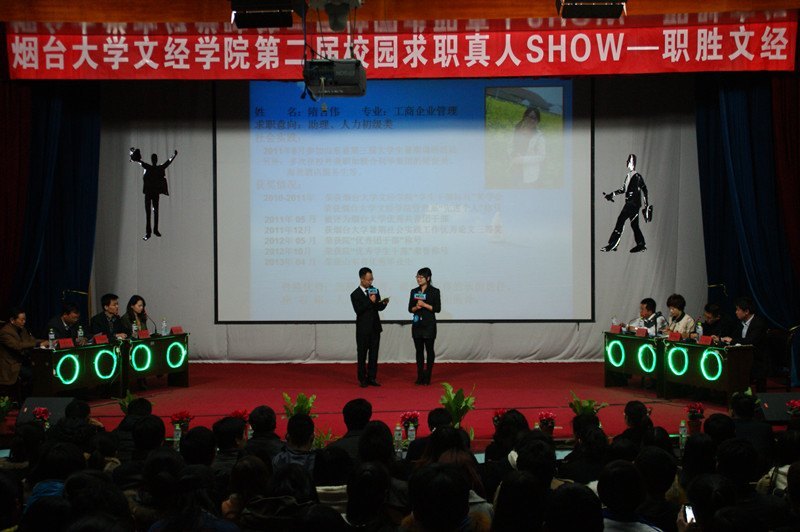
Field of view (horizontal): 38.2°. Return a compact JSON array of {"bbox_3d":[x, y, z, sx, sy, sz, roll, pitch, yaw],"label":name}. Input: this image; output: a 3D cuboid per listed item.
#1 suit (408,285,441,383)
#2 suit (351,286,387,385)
[{"bbox_3d":[0.365,0.985,16.850,0.440,1.430,0.290,0,1,22],"label":"suit"},{"bbox_3d":[-0.474,1.018,16.812,0.480,1.440,0.360,-2,3,-38],"label":"suit"}]

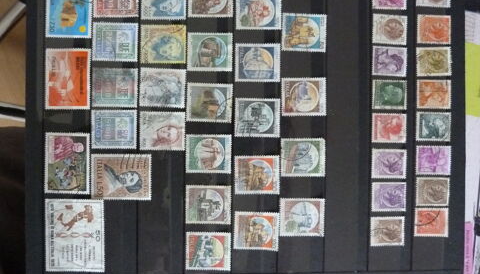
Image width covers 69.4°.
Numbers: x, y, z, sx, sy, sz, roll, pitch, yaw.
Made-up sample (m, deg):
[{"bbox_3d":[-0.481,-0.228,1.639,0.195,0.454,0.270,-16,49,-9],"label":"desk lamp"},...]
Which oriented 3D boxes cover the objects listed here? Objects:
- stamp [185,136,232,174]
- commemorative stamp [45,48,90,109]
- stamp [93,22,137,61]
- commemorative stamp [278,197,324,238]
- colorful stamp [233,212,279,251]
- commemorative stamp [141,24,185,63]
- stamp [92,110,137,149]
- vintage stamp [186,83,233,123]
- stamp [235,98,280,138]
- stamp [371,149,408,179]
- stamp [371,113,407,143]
[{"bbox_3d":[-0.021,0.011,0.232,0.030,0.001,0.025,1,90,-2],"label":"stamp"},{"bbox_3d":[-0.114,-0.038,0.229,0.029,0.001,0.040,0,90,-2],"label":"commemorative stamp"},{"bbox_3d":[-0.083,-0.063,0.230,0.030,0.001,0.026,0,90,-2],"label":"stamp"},{"bbox_3d":[0.042,0.054,0.234,0.030,0.001,0.025,1,90,-2],"label":"commemorative stamp"},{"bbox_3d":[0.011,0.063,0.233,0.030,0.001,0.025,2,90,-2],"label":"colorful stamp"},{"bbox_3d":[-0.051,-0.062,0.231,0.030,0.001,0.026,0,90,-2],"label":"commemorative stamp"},{"bbox_3d":[-0.084,-0.005,0.231,0.030,0.001,0.025,0,90,-2],"label":"stamp"},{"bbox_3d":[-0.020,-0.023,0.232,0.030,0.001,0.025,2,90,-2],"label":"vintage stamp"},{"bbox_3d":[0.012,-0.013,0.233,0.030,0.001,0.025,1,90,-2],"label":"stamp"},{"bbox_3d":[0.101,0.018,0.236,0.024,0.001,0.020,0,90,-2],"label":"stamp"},{"bbox_3d":[0.101,-0.006,0.236,0.024,0.001,0.020,0,90,-2],"label":"stamp"}]

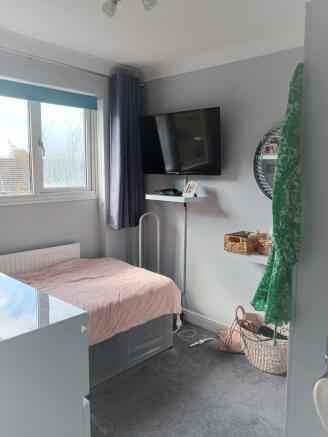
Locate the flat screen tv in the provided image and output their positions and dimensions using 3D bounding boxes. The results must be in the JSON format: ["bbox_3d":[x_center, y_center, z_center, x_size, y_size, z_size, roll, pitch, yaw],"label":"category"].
[{"bbox_3d":[0.110,-0.634,2.915,0.900,0.520,0.060,9,19,43],"label":"flat screen tv"}]

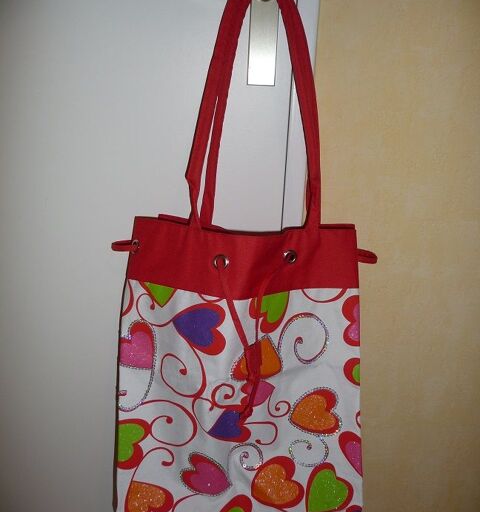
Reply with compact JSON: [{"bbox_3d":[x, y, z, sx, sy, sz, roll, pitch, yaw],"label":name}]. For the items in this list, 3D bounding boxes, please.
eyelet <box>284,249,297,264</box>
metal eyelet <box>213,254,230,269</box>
[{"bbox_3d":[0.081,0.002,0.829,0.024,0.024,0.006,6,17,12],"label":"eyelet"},{"bbox_3d":[-0.030,0.010,0.827,0.024,0.024,0.006,0,17,-7],"label":"metal eyelet"}]

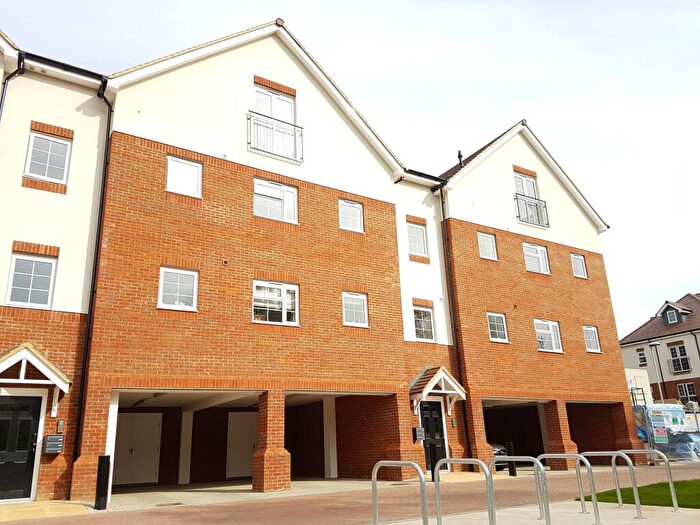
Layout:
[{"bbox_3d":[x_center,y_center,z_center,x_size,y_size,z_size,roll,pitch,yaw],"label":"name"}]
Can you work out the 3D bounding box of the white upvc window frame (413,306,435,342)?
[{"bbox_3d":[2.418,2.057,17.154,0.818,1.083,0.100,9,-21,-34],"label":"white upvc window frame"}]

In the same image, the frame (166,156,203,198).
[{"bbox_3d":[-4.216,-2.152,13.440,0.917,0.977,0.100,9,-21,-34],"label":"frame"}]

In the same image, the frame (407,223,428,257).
[{"bbox_3d":[2.261,-0.732,17.675,0.790,1.019,0.090,10,-21,-33],"label":"frame"}]

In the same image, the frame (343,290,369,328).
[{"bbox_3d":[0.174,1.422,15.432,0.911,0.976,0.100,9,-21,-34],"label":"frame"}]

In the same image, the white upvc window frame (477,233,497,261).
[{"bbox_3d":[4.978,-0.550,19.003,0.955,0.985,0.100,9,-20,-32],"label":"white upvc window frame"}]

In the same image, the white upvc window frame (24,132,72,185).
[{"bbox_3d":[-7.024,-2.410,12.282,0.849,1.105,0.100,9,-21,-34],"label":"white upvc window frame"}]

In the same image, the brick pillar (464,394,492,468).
[{"bbox_3d":[3.968,5.297,16.409,0.620,2.200,0.520,9,-20,-32],"label":"brick pillar"}]

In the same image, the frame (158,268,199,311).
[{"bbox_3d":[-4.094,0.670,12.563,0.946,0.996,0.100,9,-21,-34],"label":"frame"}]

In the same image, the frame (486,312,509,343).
[{"bbox_3d":[4.953,2.198,17.580,0.870,0.946,0.090,9,-21,-31],"label":"frame"}]

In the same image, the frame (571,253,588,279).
[{"bbox_3d":[9.168,0.173,21.017,0.870,0.952,0.090,9,-21,-31],"label":"frame"}]

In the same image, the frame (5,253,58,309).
[{"bbox_3d":[-6.600,0.410,10.912,0.798,1.047,0.090,10,-21,-33],"label":"frame"}]

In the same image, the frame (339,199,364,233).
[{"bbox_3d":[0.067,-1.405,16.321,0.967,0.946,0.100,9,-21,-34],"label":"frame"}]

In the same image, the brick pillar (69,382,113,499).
[{"bbox_3d":[-5.288,3.646,10.735,0.600,2.120,0.520,9,-21,-34],"label":"brick pillar"}]

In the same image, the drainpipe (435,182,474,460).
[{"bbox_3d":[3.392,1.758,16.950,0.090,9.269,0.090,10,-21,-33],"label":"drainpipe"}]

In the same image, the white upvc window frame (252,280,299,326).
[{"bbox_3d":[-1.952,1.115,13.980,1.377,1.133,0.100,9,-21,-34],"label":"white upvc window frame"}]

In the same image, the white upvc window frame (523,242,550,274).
[{"bbox_3d":[7.009,-0.118,19.714,1.342,1.096,0.090,9,-21,-31],"label":"white upvc window frame"}]

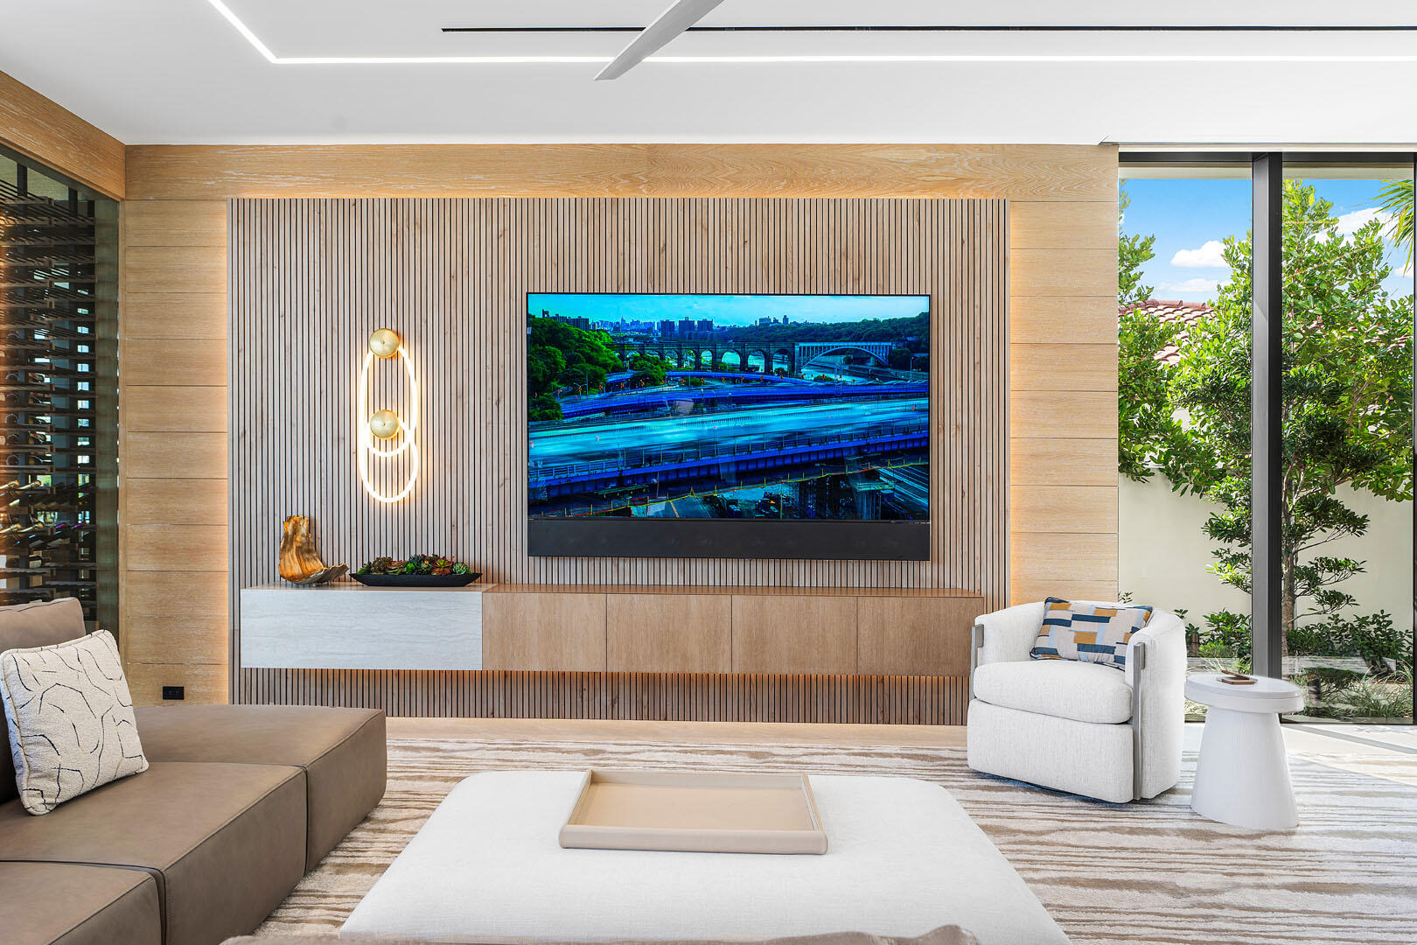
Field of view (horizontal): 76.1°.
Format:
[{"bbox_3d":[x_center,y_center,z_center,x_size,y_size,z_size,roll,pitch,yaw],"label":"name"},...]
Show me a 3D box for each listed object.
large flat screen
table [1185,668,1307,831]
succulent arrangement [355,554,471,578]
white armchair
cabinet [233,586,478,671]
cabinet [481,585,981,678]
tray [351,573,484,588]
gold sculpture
[{"bbox_3d":[0.111,-0.249,4.920,2.178,1.426,0.070,0,0,1],"label":"large flat screen"},{"bbox_3d":[2.151,1.103,3.640,0.415,0.515,0.415,0,0,1],"label":"table"},{"bbox_3d":[-1.577,0.498,4.830,0.620,0.130,0.180,0,0,1],"label":"succulent arrangement"},{"bbox_3d":[1.700,0.993,4.118,0.775,0.735,0.800,0,0,42],"label":"white armchair"},{"bbox_3d":[-1.765,0.802,4.795,1.228,0.401,0.365,0,0,1],"label":"cabinet"},{"bbox_3d":[0.122,0.822,4.775,2.547,0.400,0.365,0,0,1],"label":"cabinet"},{"bbox_3d":[-1.559,0.574,4.830,0.700,0.068,0.200,0,0,1],"label":"tray"},{"bbox_3d":[-2.113,0.414,4.840,0.365,0.365,0.200,0,0,1],"label":"gold sculpture"}]

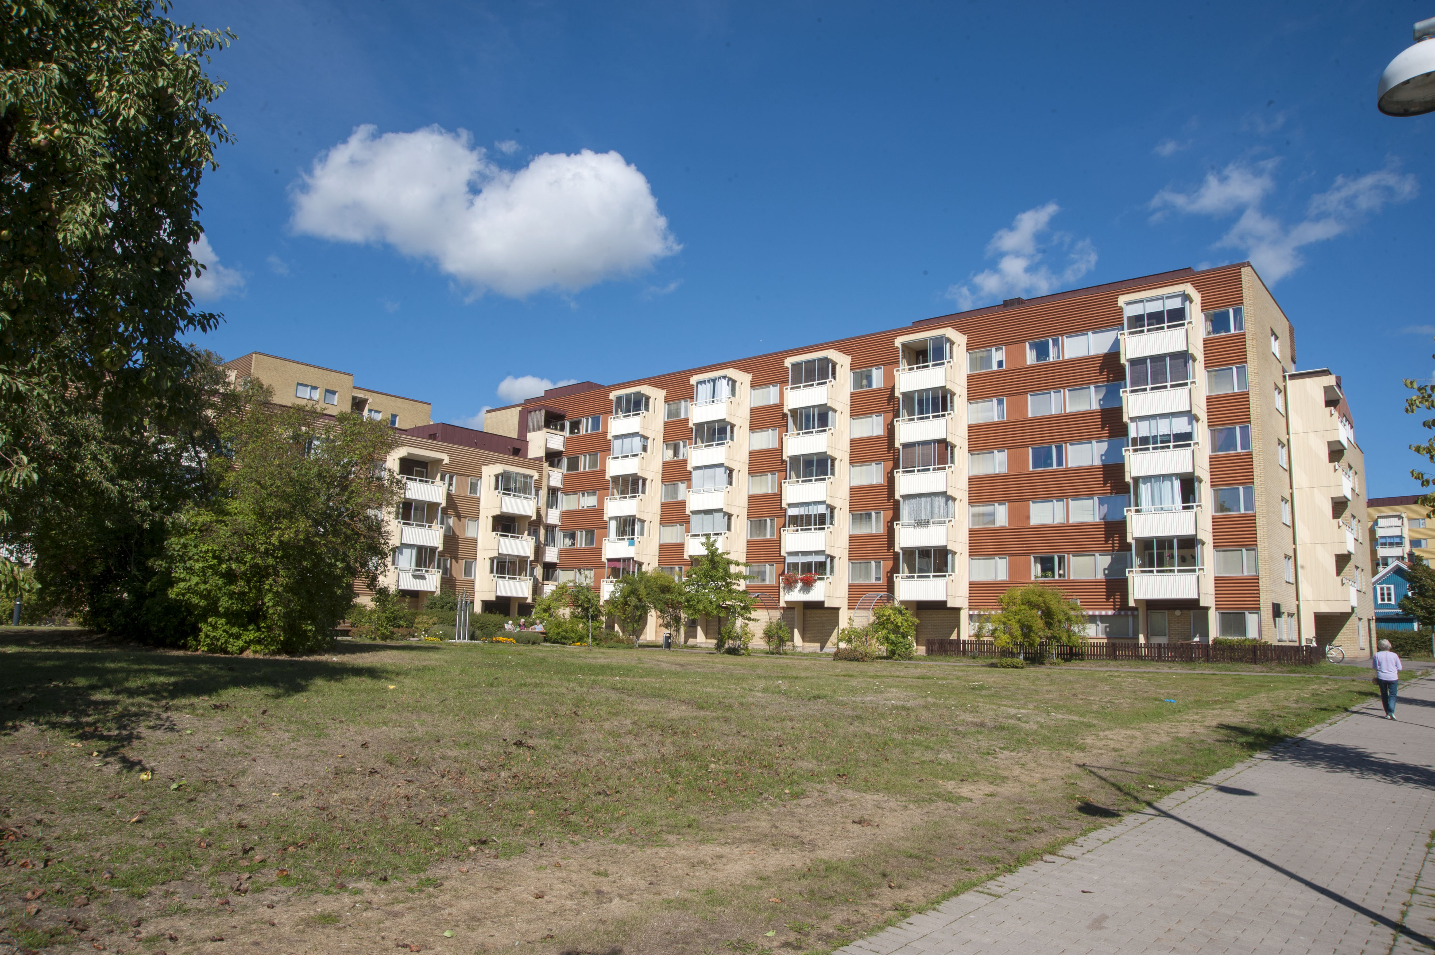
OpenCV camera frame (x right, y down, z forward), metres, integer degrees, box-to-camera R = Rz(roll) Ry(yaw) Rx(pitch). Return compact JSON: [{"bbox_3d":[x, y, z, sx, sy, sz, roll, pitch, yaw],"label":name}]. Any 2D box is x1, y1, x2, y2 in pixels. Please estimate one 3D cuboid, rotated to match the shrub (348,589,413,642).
[{"bbox_3d":[-17.618,7.209,50.000,2.600,2.650,3.000,-6,-12,39],"label":"shrub"}]

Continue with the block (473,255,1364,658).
[{"bbox_3d":[7.509,2.134,64.207,57.000,18.100,17.800,-6,-12,39],"label":"block"}]

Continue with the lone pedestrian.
[{"bbox_3d":[13.832,4.158,19.677,0.550,1.640,0.380,-5,-11,38],"label":"lone pedestrian"}]

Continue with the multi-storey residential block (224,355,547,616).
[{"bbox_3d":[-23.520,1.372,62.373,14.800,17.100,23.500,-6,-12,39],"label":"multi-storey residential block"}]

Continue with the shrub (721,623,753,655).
[{"bbox_3d":[0.937,7.933,47.000,1.500,1.600,1.400,-6,-12,39],"label":"shrub"}]

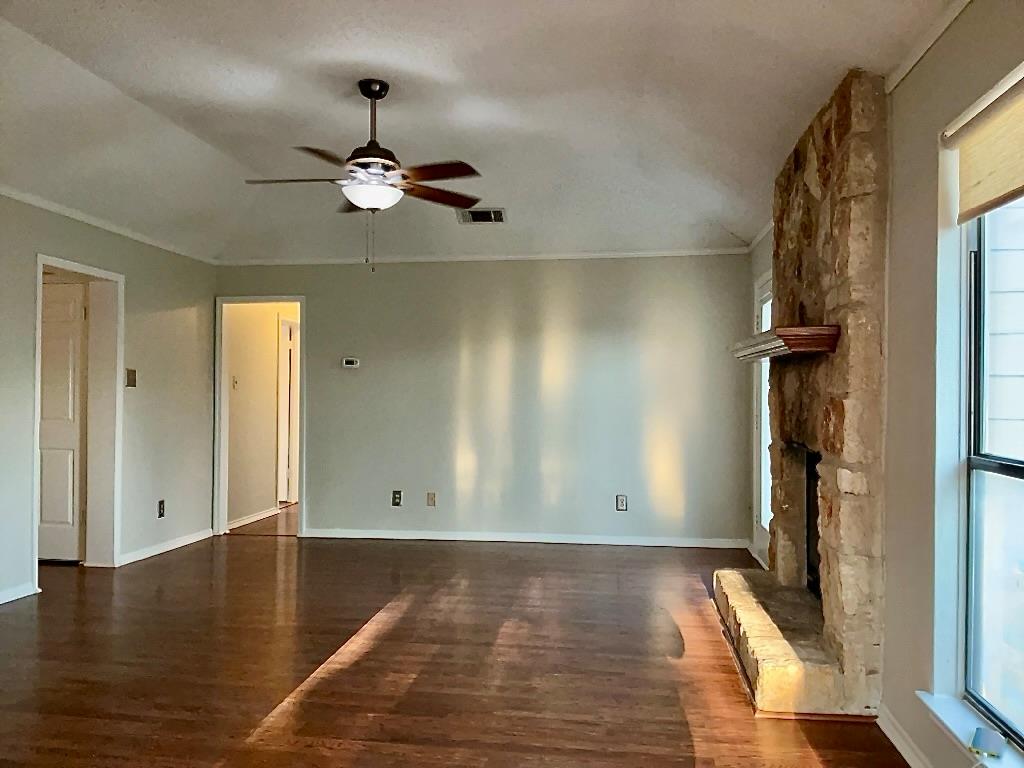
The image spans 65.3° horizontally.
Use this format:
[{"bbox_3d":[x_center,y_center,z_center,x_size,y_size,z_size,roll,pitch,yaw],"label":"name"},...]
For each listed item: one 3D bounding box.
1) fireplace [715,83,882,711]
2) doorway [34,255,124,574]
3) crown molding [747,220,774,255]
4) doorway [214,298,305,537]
[{"bbox_3d":[1.315,0.051,3.975,0.465,2.520,1.750,0,-1,8],"label":"fireplace"},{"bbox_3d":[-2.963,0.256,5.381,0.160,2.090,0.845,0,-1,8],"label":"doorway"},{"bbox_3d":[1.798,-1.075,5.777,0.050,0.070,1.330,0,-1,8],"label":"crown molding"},{"bbox_3d":[-2.220,0.281,7.080,0.835,2.090,0.140,0,-1,8],"label":"doorway"}]

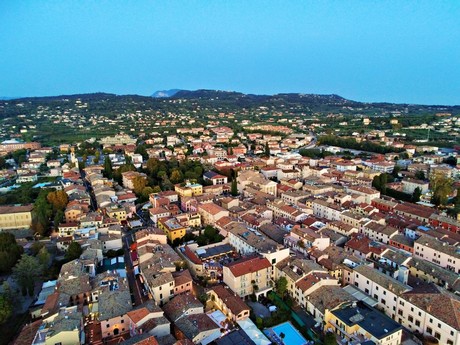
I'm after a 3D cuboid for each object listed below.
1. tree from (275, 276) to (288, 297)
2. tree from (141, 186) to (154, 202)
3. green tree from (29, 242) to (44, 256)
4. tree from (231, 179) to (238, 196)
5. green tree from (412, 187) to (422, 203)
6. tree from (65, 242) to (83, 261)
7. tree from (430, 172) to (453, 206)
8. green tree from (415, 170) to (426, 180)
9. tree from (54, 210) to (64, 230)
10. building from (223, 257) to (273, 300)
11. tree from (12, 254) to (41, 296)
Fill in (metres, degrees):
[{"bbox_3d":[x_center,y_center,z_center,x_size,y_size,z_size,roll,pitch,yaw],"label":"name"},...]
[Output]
[{"bbox_3d":[20.770,45.510,115.140,4.800,9.300,4.800,0,12,0],"label":"tree"},{"bbox_3d":[-59.540,15.840,210.510,9.340,11.640,9.340,0,12,0],"label":"tree"},{"bbox_3d":[-95.230,39.150,144.030,6.600,9.200,6.600,0,12,0],"label":"green tree"},{"bbox_3d":[4.020,12.450,242.980,4.400,16.500,4.400,0,12,0],"label":"tree"},{"bbox_3d":[136.690,16.250,213.200,5.370,12.390,5.370,0,12,0],"label":"green tree"},{"bbox_3d":[-68.740,34.880,128.720,6.380,8.710,6.380,0,12,0],"label":"tree"},{"bbox_3d":[148.130,11.830,204.760,12.470,24.740,12.470,0,12,0],"label":"tree"},{"bbox_3d":[180.330,3.320,276.870,8.680,11.480,8.680,0,12,0],"label":"green tree"},{"bbox_3d":[-92.790,25.900,159.180,4.550,13.120,4.550,0,12,0],"label":"tree"},{"bbox_3d":[7.240,42.690,117.930,16.860,13.600,9.080,-7,14,-29],"label":"building"},{"bbox_3d":[-79.870,41.400,115.190,10.200,17.300,10.200,0,12,0],"label":"tree"}]

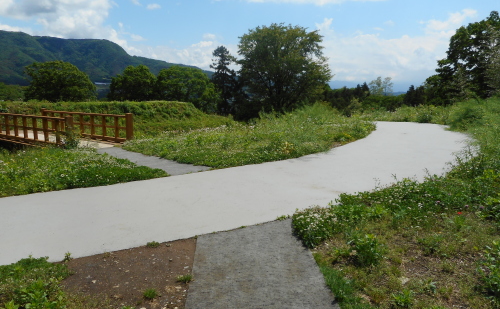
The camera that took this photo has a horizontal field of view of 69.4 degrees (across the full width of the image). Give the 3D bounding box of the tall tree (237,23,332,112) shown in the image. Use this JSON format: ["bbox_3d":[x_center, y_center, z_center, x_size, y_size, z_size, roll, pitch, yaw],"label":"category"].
[{"bbox_3d":[3.731,-9.085,39.054,10.383,10.256,9.863,0,9,0],"label":"tall tree"}]

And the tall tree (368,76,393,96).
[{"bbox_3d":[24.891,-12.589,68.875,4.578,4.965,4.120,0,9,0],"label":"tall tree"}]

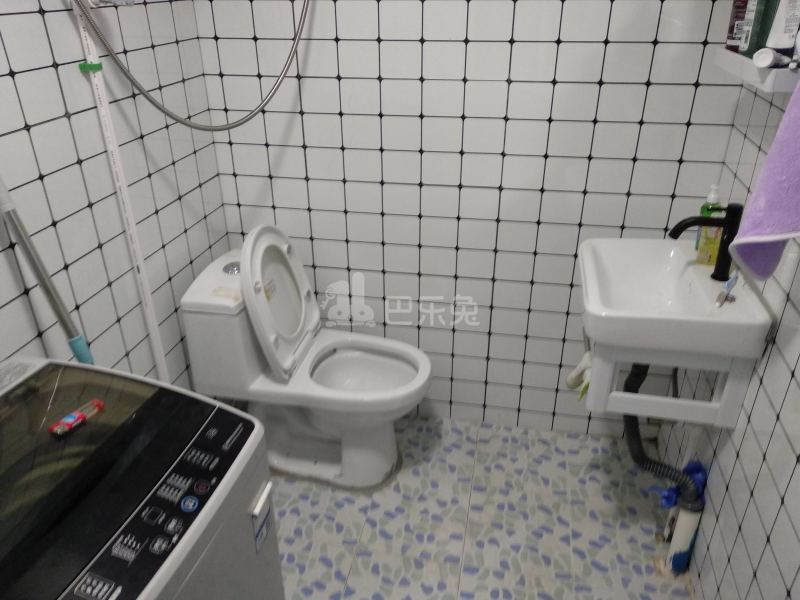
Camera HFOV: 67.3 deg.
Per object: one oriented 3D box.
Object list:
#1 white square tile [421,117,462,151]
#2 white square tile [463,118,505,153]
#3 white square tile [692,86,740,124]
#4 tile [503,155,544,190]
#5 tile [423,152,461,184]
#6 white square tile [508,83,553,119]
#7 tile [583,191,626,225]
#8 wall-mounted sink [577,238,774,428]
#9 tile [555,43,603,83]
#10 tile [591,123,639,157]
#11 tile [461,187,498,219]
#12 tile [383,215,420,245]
[{"bbox_3d":[0.123,-0.478,1.741,0.118,0.098,0.010,5,28,10],"label":"white square tile"},{"bbox_3d":[0.241,-0.469,1.721,0.118,0.098,0.010,5,28,10],"label":"white square tile"},{"bbox_3d":[0.825,-0.509,1.574,0.110,0.098,0.010,5,28,10],"label":"white square tile"},{"bbox_3d":[0.361,-0.371,1.753,0.119,0.100,0.010,5,28,10],"label":"tile"},{"bbox_3d":[0.124,-0.392,1.796,0.118,0.099,0.010,5,28,10],"label":"tile"},{"bbox_3d":[0.357,-0.547,1.651,0.117,0.098,0.010,5,28,10],"label":"white square tile"},{"bbox_3d":[0.598,-0.264,1.762,0.118,0.099,0.010,5,28,10],"label":"tile"},{"bbox_3d":[0.622,0.068,1.500,0.370,0.300,0.460,6,28,11],"label":"wall-mounted sink"},{"bbox_3d":[0.475,-0.626,1.585,0.117,0.098,0.010,5,28,10],"label":"tile"},{"bbox_3d":[0.597,-0.442,1.668,0.118,0.099,0.010,5,28,10],"label":"tile"},{"bbox_3d":[0.243,-0.292,1.820,0.119,0.100,0.010,5,28,10],"label":"tile"},{"bbox_3d":[0.007,-0.222,1.900,0.118,0.098,0.010,5,28,10],"label":"tile"}]

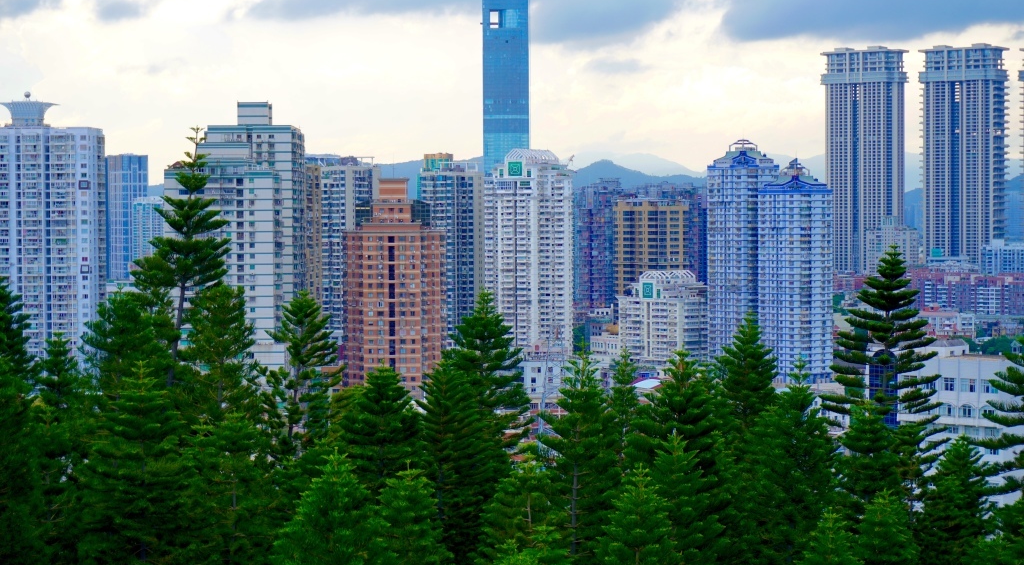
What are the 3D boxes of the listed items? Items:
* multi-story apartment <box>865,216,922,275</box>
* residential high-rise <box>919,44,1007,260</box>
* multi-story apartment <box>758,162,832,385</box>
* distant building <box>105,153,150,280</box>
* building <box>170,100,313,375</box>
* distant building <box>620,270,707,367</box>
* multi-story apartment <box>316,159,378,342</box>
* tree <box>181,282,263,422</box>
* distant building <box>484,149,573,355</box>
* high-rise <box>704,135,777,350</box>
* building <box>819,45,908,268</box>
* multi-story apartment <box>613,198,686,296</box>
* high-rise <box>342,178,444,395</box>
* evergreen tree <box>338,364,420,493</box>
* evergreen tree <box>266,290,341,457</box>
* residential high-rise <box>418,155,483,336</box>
[{"bbox_3d":[325.503,-23.886,1820.000,44.000,63.130,22.000,0,2,12],"label":"multi-story apartment"},{"bbox_3d":[407.013,-105.292,1920.000,71.000,219.580,33.000,1,3,33],"label":"residential high-rise"},{"bbox_3d":[126.905,-4.037,957.000,33.000,102.270,30.000,0,2,6],"label":"multi-story apartment"},{"bbox_3d":[-395.310,-58.930,2192.240,44.000,145.000,38.000,0,2,0],"label":"distant building"},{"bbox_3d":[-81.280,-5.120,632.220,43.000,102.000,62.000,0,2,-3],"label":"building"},{"bbox_3d":[72.030,18.655,995.000,36.000,49.440,27.000,2,3,42],"label":"distant building"},{"bbox_3d":[-74.784,-9.168,978.000,26.000,98.100,20.000,0,2,5],"label":"multi-story apartment"},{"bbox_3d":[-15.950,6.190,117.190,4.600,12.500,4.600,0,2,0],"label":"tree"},{"bbox_3d":[8.130,-11.800,1016.590,40.000,103.000,33.000,0,2,6],"label":"distant building"},{"bbox_3d":[106.729,-11.530,984.000,31.500,108.850,29.000,0,2,6],"label":"high-rise"},{"bbox_3d":[321.242,-103.928,1945.000,71.000,220.620,33.000,1,3,33],"label":"building"},{"bbox_3d":[66.621,1.922,1025.000,28.000,83.600,22.000,1,3,28],"label":"multi-story apartment"},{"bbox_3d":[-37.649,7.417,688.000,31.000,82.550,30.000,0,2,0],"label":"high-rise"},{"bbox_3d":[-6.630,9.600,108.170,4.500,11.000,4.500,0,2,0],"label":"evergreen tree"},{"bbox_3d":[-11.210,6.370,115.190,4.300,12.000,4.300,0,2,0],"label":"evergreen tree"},{"bbox_3d":[-27.660,-9.160,986.530,28.000,99.000,24.000,-1,2,-15],"label":"residential high-rise"}]

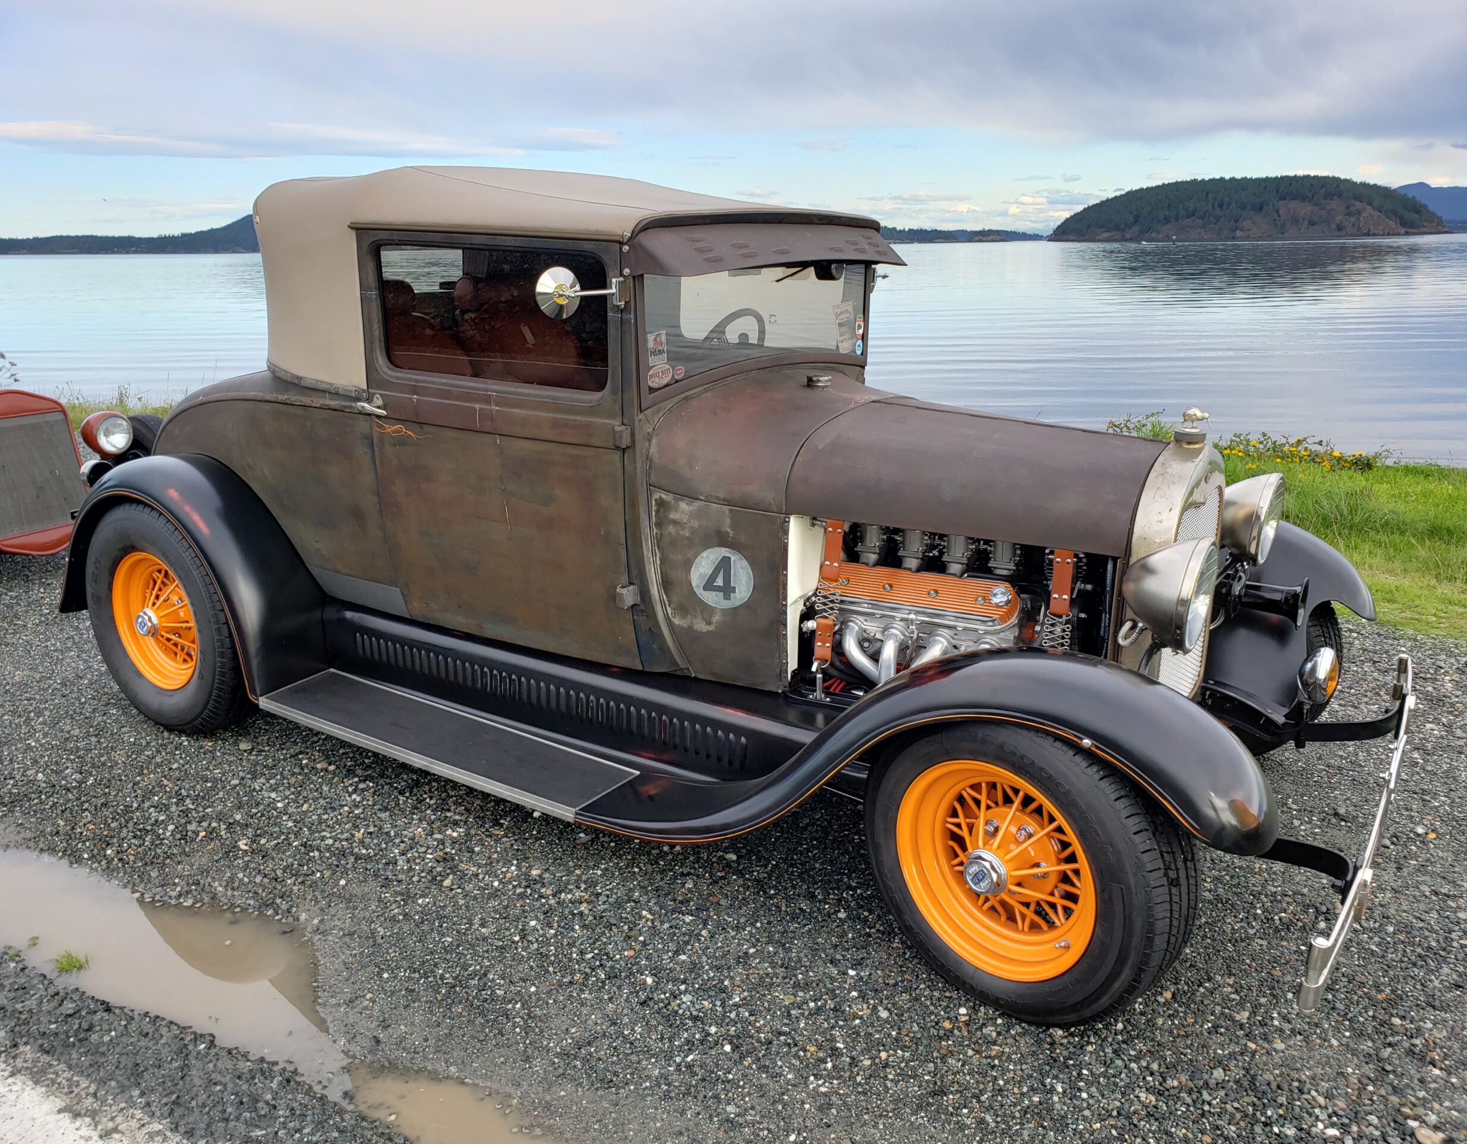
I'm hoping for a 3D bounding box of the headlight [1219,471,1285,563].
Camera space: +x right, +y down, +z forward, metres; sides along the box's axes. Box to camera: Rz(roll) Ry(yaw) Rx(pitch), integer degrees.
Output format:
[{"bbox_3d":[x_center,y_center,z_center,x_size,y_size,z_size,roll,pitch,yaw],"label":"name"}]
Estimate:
[{"bbox_3d":[1.222,-0.134,2.774,0.165,0.232,0.230,11,19,32],"label":"headlight"}]

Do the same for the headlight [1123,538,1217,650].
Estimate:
[{"bbox_3d":[0.814,0.035,2.185,0.165,0.232,0.230,11,19,32],"label":"headlight"}]

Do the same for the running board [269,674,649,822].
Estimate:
[{"bbox_3d":[-0.766,0.432,2.961,1.140,0.040,0.235,11,19,32],"label":"running board"}]

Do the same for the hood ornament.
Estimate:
[{"bbox_3d":[0.978,-0.308,2.433,0.078,0.082,0.067,11,19,32],"label":"hood ornament"}]

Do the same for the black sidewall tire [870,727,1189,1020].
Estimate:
[{"bbox_3d":[0.537,0.516,2.136,0.630,0.630,0.195,16,22,42],"label":"black sidewall tire"}]

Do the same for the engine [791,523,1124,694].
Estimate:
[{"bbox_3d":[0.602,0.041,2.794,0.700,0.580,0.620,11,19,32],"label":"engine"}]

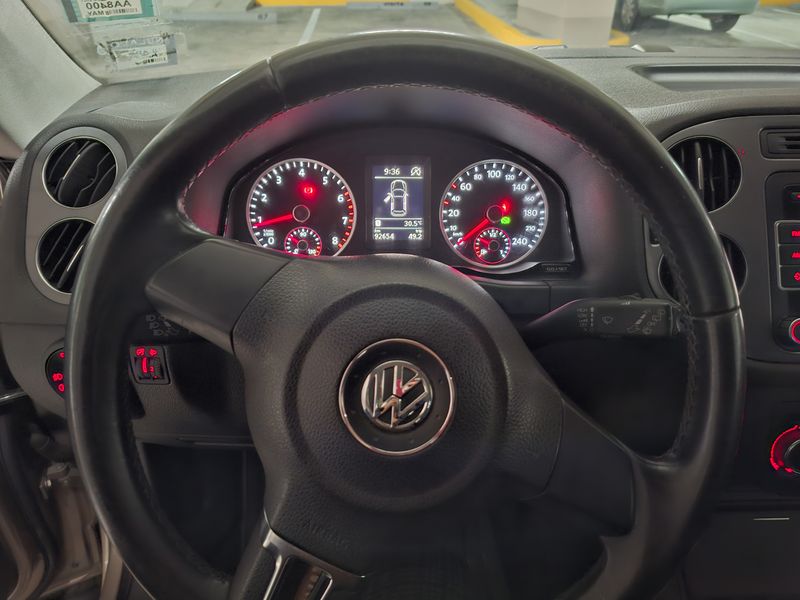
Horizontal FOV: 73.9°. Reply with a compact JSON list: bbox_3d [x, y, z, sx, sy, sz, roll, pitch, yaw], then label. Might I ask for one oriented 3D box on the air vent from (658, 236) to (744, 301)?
[{"bbox_3d":[0.229,-0.021,0.406,0.061,0.061,0.022,0,-2,13],"label":"air vent"}]

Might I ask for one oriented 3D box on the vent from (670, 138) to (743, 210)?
[{"bbox_3d":[0.231,-0.095,0.416,0.061,0.061,0.022,0,-2,13],"label":"vent"}]

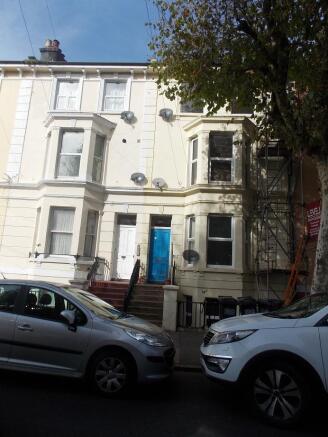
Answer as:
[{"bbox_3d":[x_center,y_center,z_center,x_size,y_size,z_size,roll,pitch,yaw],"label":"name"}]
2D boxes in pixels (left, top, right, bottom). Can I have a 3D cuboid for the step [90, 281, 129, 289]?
[{"bbox_3d":[-1.822,2.330,10.204,1.280,0.157,0.290,2,-11,4],"label":"step"}]

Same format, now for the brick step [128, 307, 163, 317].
[{"bbox_3d":[-0.517,2.805,8.942,1.160,0.157,0.290,2,-11,4],"label":"brick step"}]

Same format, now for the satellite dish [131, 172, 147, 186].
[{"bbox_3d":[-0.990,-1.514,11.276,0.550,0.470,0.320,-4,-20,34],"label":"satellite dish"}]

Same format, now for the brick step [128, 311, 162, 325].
[{"bbox_3d":[-0.529,2.905,8.649,1.140,0.157,0.290,2,-11,4],"label":"brick step"}]

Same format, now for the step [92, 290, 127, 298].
[{"bbox_3d":[-1.817,2.531,9.615,1.260,0.157,0.290,2,-11,4],"label":"step"}]

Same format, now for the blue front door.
[{"bbox_3d":[-0.136,1.449,11.281,0.800,2.090,0.070,2,-10,2],"label":"blue front door"}]

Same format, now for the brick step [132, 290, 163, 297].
[{"bbox_3d":[-0.479,2.506,9.822,1.220,0.157,0.290,2,-11,4],"label":"brick step"}]

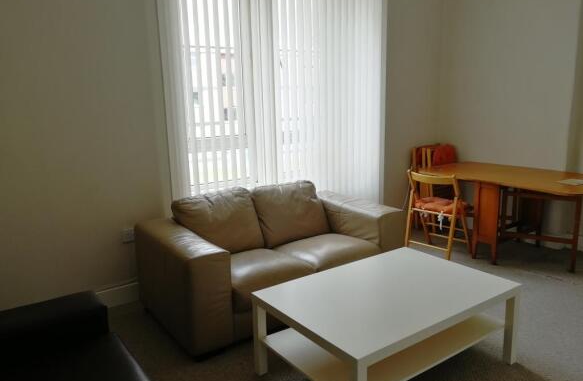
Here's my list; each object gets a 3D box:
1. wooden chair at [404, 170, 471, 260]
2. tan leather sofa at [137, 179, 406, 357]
[{"bbox_3d":[1.347,0.211,4.144,0.440,0.780,0.500,9,15,43],"label":"wooden chair"},{"bbox_3d":[-0.114,0.398,3.283,1.700,0.800,0.880,-9,13,-35],"label":"tan leather sofa"}]

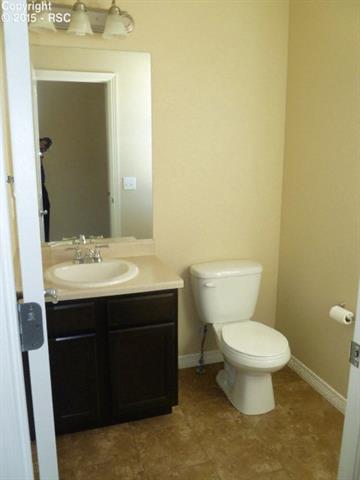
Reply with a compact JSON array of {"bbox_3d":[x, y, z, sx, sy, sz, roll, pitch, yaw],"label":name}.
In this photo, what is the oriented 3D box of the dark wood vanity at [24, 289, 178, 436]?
[{"bbox_3d":[-0.445,0.574,2.104,0.748,0.754,0.513,-4,12,-19],"label":"dark wood vanity"}]

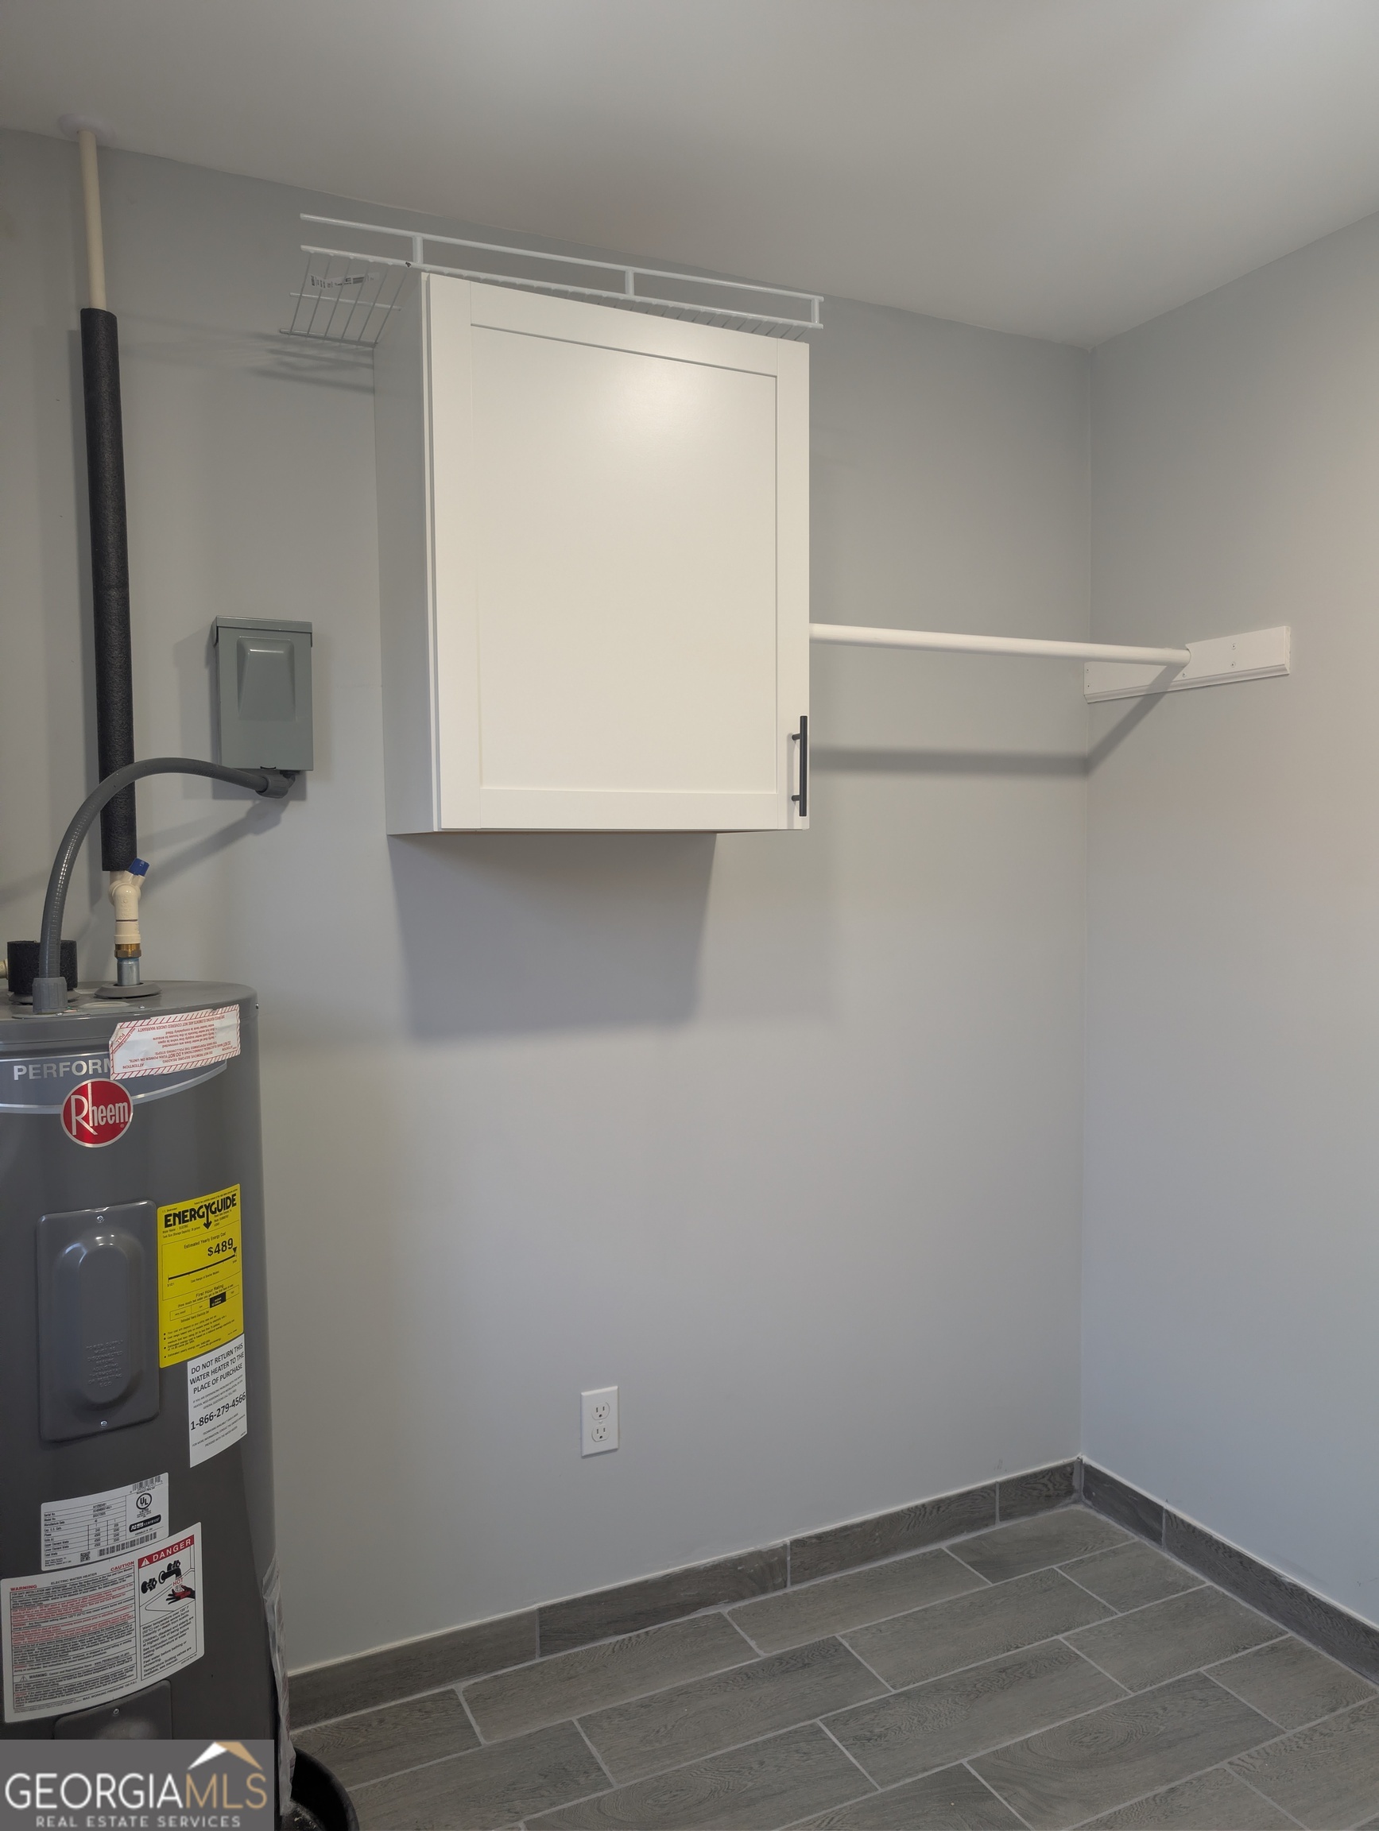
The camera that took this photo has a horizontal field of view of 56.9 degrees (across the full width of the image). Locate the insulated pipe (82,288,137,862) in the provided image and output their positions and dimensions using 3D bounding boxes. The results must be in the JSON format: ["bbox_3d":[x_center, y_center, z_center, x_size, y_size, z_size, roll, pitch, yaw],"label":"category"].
[{"bbox_3d":[-0.836,-0.465,1.834,0.048,0.795,0.048,-2,4,-25],"label":"insulated pipe"}]

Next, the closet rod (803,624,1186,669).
[{"bbox_3d":[0.558,-0.479,2.260,0.860,0.031,0.031,-2,4,-25],"label":"closet rod"}]

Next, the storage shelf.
[{"bbox_3d":[-0.206,-0.915,1.944,0.767,0.050,0.308,-2,3,-21],"label":"storage shelf"}]

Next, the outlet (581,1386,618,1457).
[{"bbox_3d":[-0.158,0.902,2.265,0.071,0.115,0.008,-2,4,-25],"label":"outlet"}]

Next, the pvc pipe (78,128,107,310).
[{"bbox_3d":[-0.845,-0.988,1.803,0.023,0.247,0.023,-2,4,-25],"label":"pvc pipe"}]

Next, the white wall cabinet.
[{"bbox_3d":[-0.147,-0.515,2.019,0.610,0.765,0.334,-2,4,-25],"label":"white wall cabinet"}]

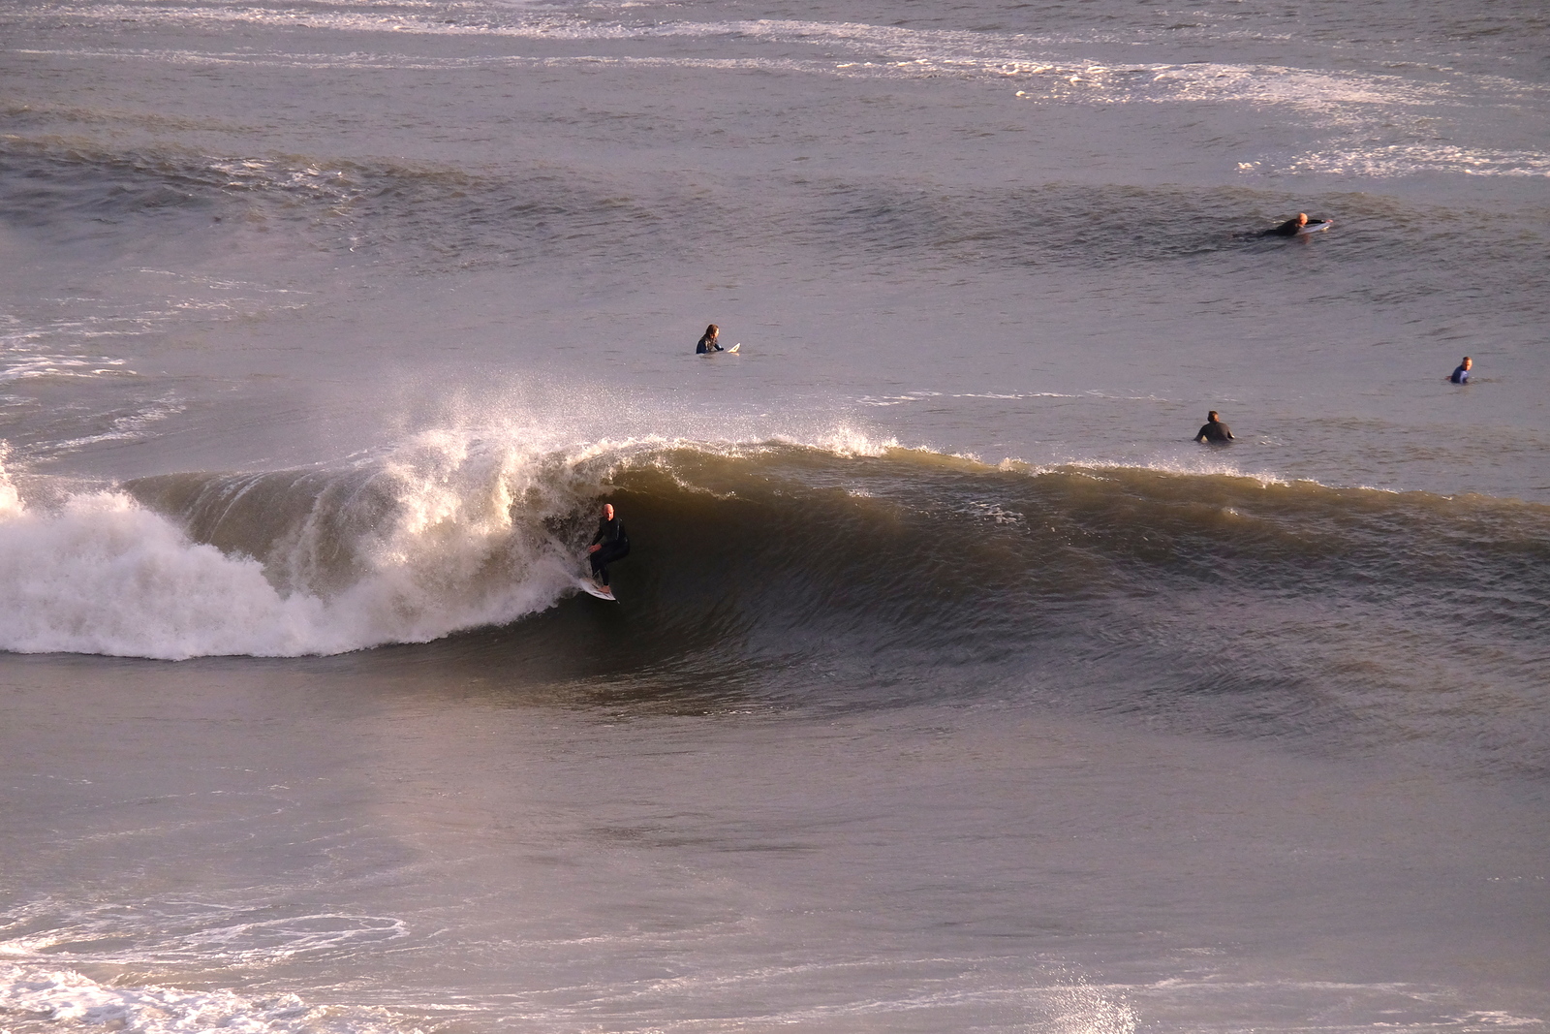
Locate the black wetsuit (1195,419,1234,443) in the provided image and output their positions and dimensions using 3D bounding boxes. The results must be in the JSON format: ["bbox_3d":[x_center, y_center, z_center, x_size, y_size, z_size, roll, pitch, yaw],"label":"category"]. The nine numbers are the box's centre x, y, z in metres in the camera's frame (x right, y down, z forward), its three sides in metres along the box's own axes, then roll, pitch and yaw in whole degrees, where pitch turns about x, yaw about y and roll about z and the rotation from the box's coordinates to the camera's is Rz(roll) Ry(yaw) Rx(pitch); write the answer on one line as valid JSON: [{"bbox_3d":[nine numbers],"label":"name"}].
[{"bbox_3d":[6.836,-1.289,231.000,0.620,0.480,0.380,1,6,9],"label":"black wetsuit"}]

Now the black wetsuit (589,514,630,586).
[{"bbox_3d":[-2.337,0.470,210.000,0.520,0.990,0.560,5,8,41],"label":"black wetsuit"}]

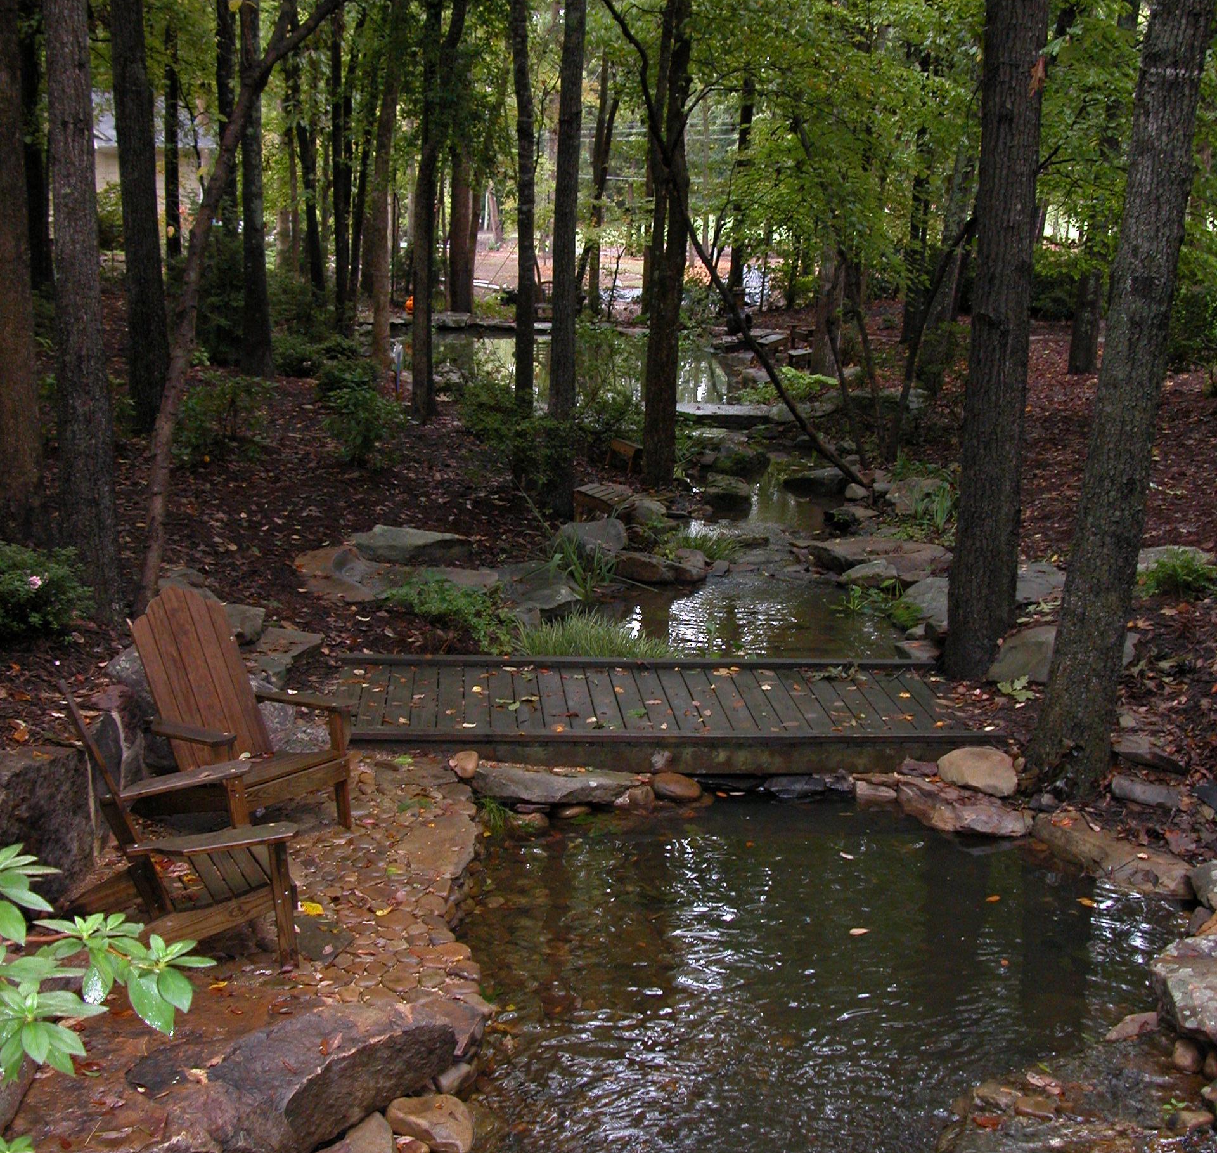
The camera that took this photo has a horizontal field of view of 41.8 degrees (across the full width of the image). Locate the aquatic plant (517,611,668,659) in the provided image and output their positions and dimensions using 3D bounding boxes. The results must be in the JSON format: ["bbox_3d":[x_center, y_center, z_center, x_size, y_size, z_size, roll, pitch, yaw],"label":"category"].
[{"bbox_3d":[-0.137,0.395,10.177,0.930,0.380,0.600,1,14,-5],"label":"aquatic plant"}]

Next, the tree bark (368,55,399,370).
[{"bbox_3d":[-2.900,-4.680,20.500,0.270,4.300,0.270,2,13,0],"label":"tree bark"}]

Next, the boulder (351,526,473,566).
[{"bbox_3d":[-1.418,-0.238,11.586,0.857,0.217,0.463,1,14,-6],"label":"boulder"}]

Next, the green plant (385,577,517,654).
[{"bbox_3d":[-1.010,0.270,10.150,0.850,0.400,0.750,2,13,0],"label":"green plant"}]

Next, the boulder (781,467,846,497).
[{"bbox_3d":[2.000,-0.910,15.500,0.650,0.290,0.450,2,13,0],"label":"boulder"}]

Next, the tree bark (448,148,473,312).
[{"bbox_3d":[-2.790,-6.550,30.100,0.430,3.400,0.430,2,13,0],"label":"tree bark"}]

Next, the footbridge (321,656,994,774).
[{"bbox_3d":[0.286,0.777,9.127,3.630,0.220,1.430,1,14,-5],"label":"footbridge"}]

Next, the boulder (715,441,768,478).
[{"bbox_3d":[1.374,-1.198,16.378,0.520,0.290,0.450,1,14,0],"label":"boulder"}]

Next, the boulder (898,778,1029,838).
[{"bbox_3d":[1.780,1.180,7.970,0.640,0.240,0.420,6,13,17],"label":"boulder"}]

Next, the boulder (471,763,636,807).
[{"bbox_3d":[-0.279,1.086,8.250,0.820,0.200,0.400,1,14,-5],"label":"boulder"}]

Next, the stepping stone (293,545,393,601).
[{"bbox_3d":[-1.875,-0.027,11.332,0.660,0.200,0.800,1,14,0],"label":"stepping stone"}]

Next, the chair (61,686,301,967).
[{"bbox_3d":[-1.683,0.954,5.996,0.860,0.980,0.770,-5,15,-26],"label":"chair"}]

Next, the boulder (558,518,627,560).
[{"bbox_3d":[-0.139,-0.292,12.900,0.540,0.300,0.400,1,14,-5],"label":"boulder"}]

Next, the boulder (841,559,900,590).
[{"bbox_3d":[2.050,-0.010,12.450,0.470,0.220,0.360,2,13,0],"label":"boulder"}]

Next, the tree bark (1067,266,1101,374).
[{"bbox_3d":[6.547,-3.535,21.950,0.420,1.500,0.420,1,14,0],"label":"tree bark"}]

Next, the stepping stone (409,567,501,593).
[{"bbox_3d":[-1.140,0.033,11.800,0.640,0.130,0.450,1,14,-5],"label":"stepping stone"}]

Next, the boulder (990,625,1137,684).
[{"bbox_3d":[2.720,0.470,9.600,0.840,0.300,0.500,2,13,0],"label":"boulder"}]

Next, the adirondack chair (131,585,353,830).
[{"bbox_3d":[-1.670,0.610,7.030,0.840,1.000,0.790,13,17,39],"label":"adirondack chair"}]

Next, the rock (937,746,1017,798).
[{"bbox_3d":[1.936,1.037,8.380,0.400,0.220,0.300,1,14,-5],"label":"rock"}]

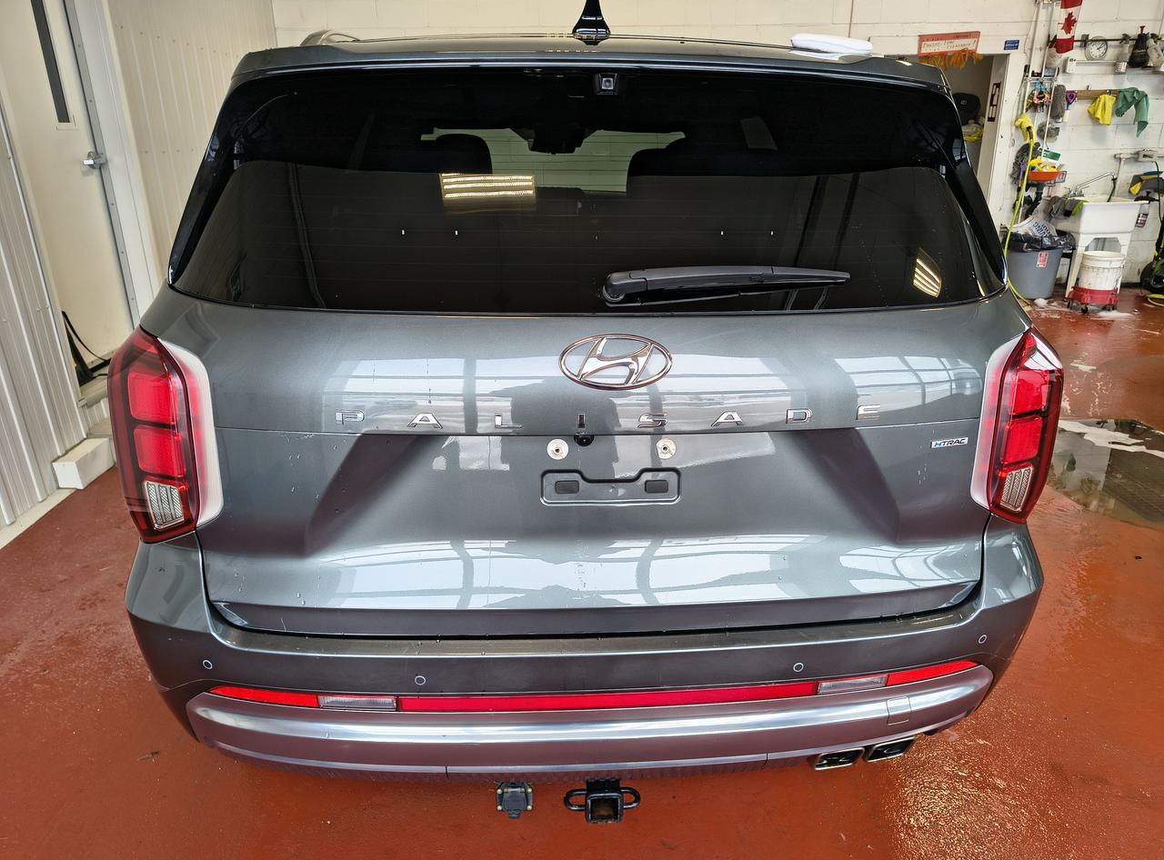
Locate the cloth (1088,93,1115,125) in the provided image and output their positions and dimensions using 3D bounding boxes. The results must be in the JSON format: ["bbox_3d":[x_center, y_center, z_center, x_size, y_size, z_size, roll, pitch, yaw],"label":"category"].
[{"bbox_3d":[4.479,-2.760,6.963,0.230,0.250,0.100,-1,20,-2],"label":"cloth"}]

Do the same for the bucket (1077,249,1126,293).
[{"bbox_3d":[4.289,-1.266,6.688,0.298,0.355,0.298,-1,20,0],"label":"bucket"}]

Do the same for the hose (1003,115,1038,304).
[{"bbox_3d":[3.751,-1.884,6.896,0.400,1.520,0.600,-1,20,-2],"label":"hose"}]

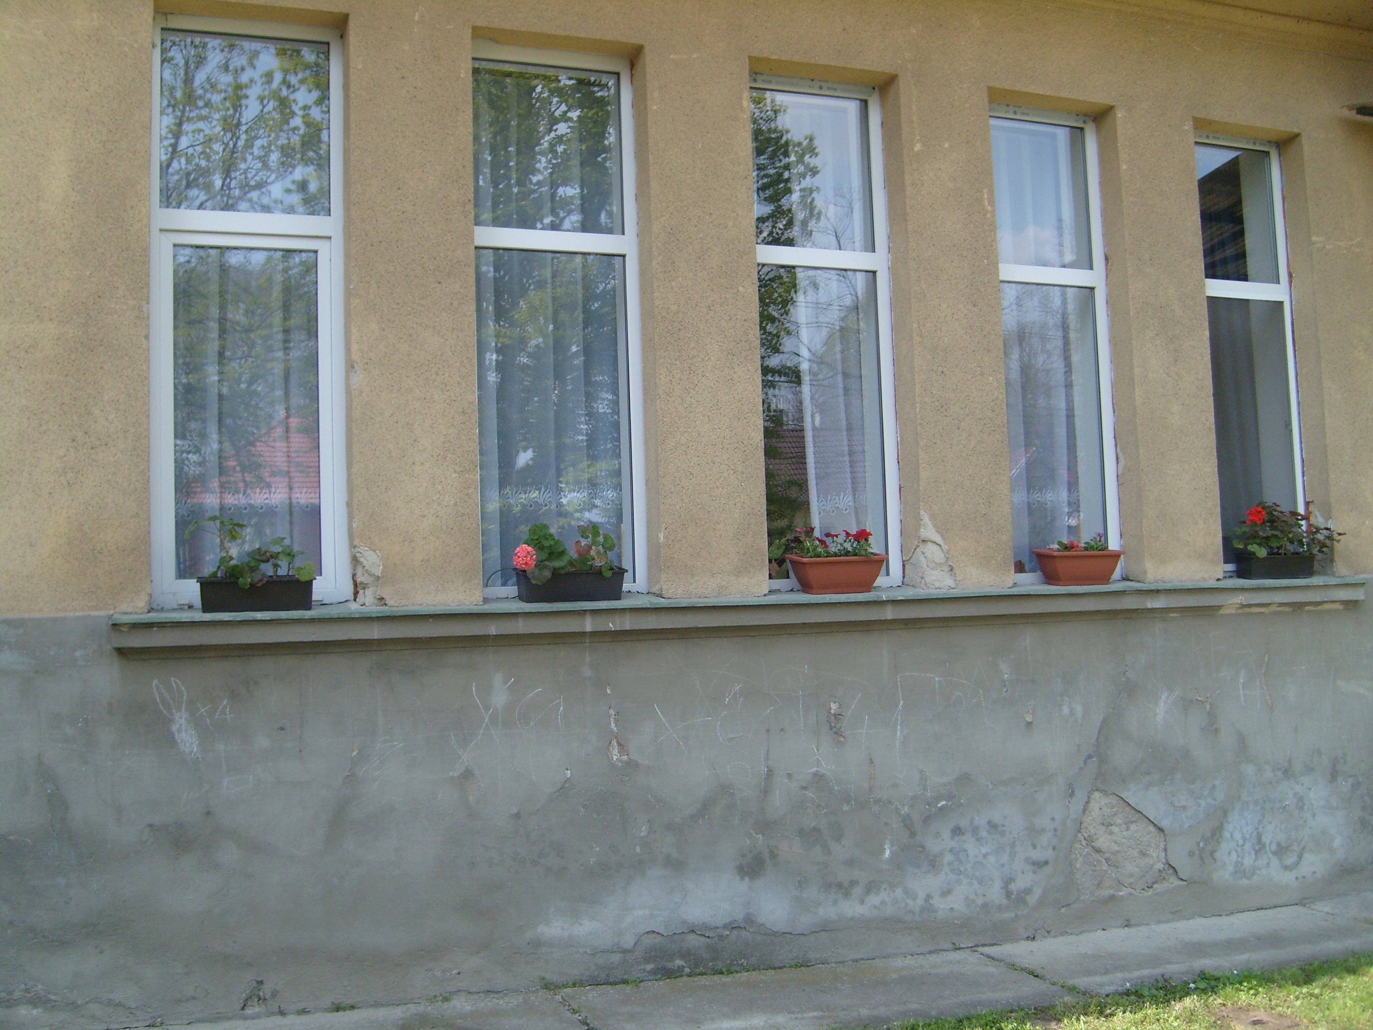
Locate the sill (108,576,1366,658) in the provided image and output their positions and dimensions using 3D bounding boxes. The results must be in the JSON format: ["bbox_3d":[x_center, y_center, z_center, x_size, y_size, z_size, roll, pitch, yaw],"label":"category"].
[{"bbox_3d":[0.672,0.404,5.952,5.725,0.185,0.269,0,-4,-21],"label":"sill"}]

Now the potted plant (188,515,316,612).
[{"bbox_3d":[-1.603,0.179,5.115,0.460,0.363,0.200,0,-4,-21],"label":"potted plant"}]

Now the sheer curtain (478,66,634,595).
[{"bbox_3d":[-0.601,-0.818,5.931,0.780,2.270,0.100,0,-4,-21],"label":"sheer curtain"}]

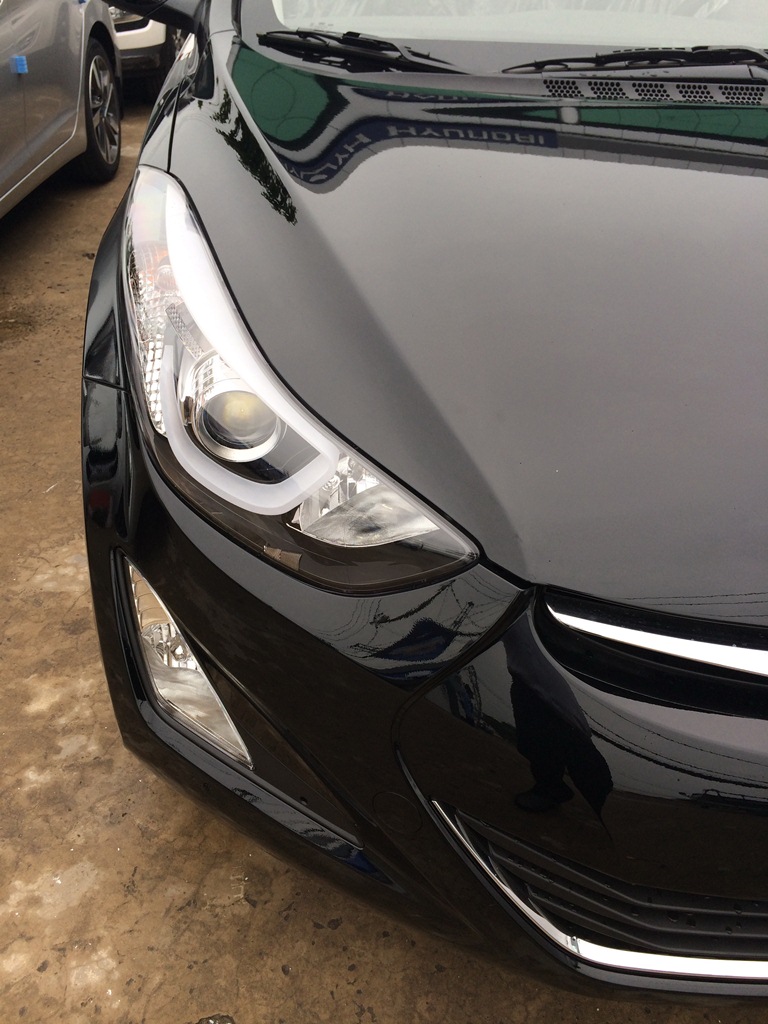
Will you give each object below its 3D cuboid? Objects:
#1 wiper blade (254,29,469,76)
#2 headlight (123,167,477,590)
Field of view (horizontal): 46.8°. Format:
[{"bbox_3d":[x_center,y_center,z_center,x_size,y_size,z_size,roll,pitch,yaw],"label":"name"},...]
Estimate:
[{"bbox_3d":[-0.045,-0.822,1.590,0.375,0.060,0.080,9,35,7],"label":"wiper blade"},{"bbox_3d":[-0.129,-0.187,1.044,0.390,0.290,0.600,-1,35,-7],"label":"headlight"}]

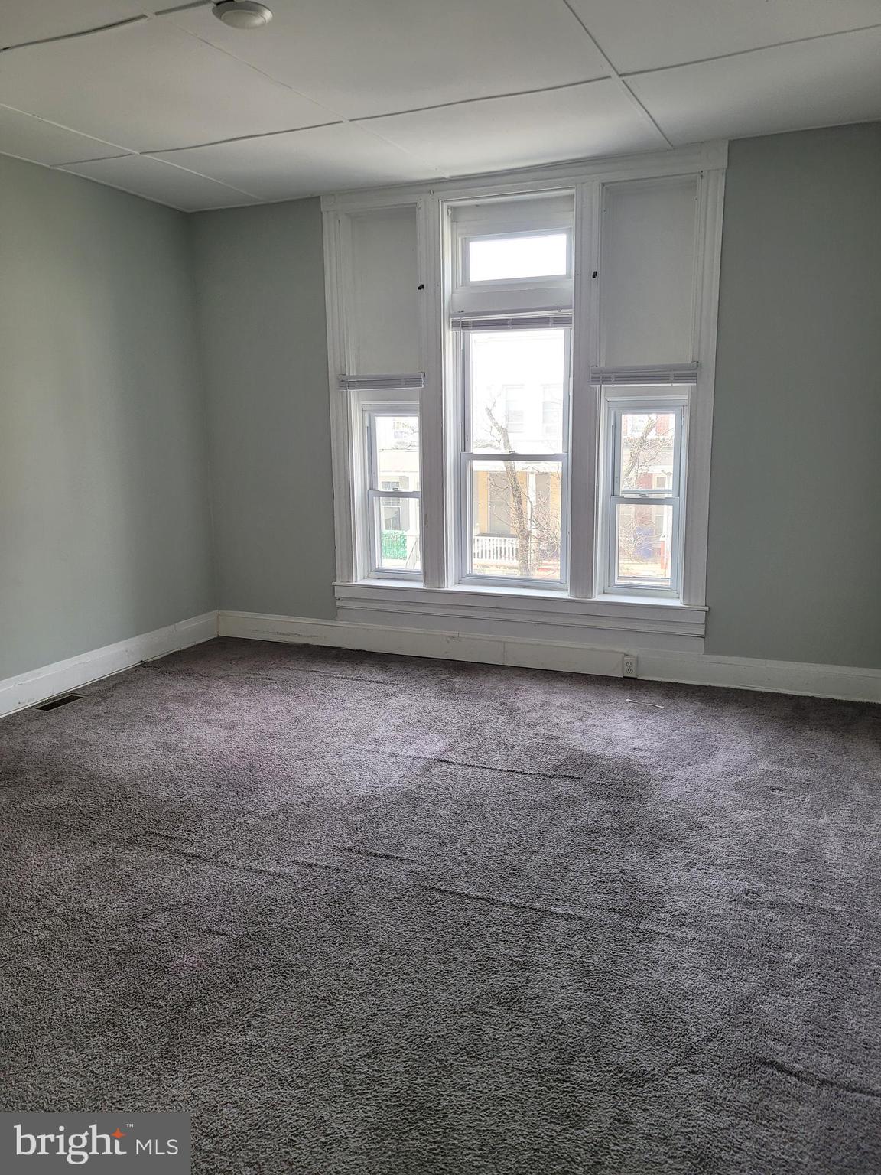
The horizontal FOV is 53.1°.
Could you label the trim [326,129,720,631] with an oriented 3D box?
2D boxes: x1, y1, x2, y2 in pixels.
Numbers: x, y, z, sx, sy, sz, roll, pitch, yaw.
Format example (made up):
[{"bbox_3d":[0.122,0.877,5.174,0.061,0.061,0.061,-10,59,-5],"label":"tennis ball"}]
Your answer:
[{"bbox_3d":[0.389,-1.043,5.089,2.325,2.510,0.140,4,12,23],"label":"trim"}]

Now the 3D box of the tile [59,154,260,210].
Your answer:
[{"bbox_3d":[-1.566,-2.292,5.024,0.585,0.020,1.155,4,12,23],"label":"tile"}]

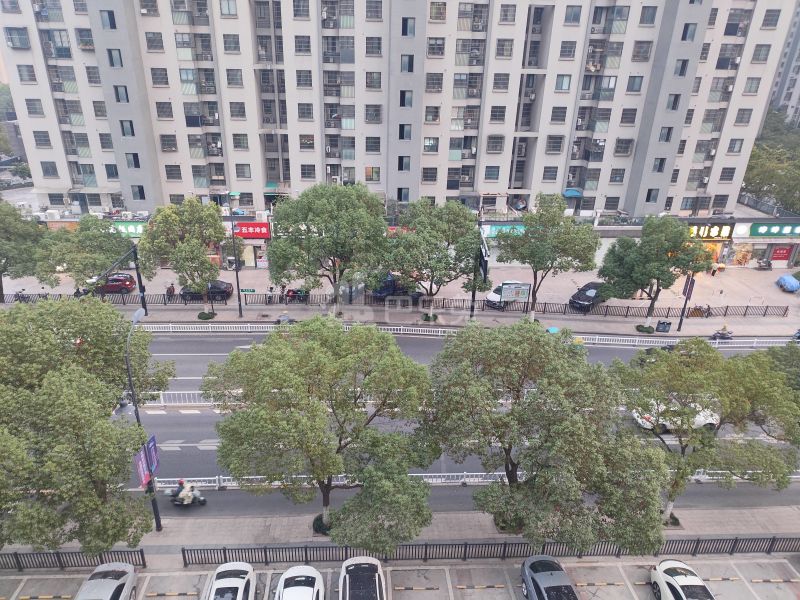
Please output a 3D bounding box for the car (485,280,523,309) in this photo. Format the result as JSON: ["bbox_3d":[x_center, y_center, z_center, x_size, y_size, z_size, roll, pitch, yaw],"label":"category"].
[{"bbox_3d":[9.086,-0.574,47.640,1.820,1.580,4.400,20,31,33],"label":"car"}]

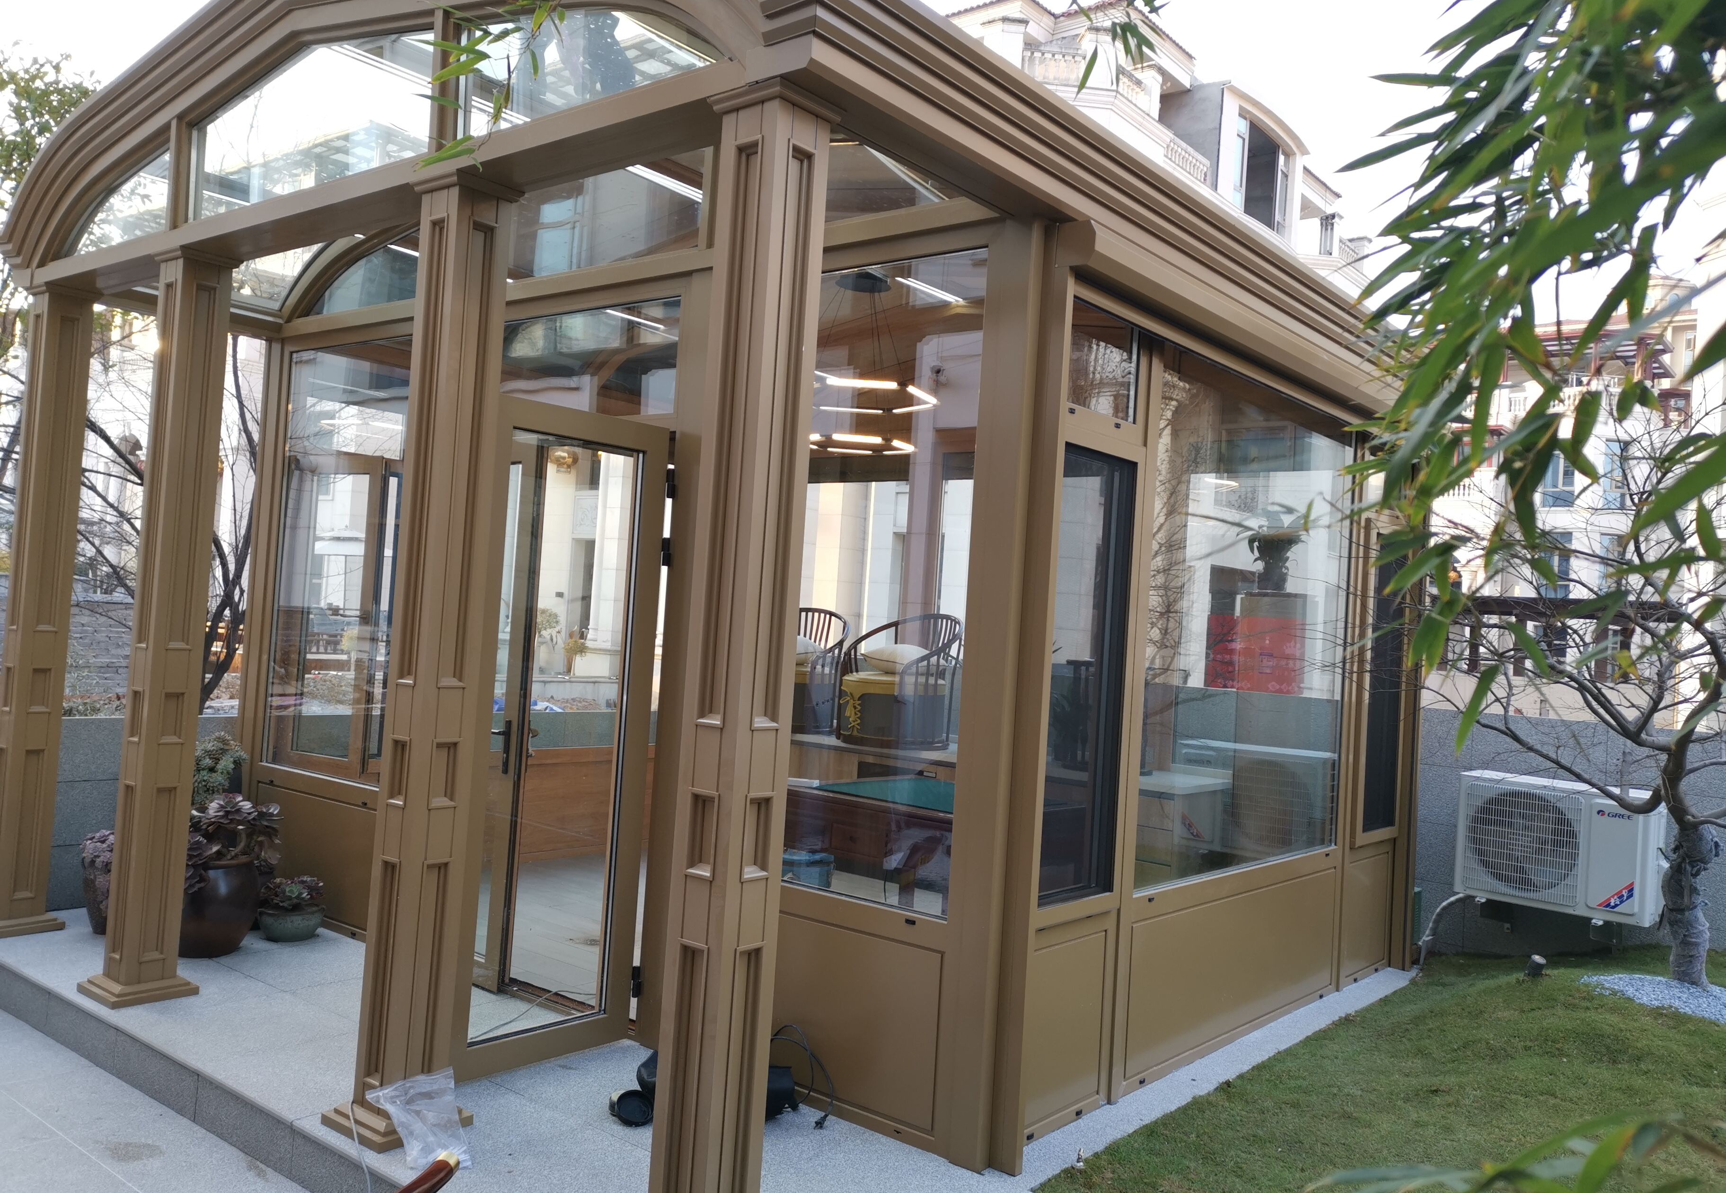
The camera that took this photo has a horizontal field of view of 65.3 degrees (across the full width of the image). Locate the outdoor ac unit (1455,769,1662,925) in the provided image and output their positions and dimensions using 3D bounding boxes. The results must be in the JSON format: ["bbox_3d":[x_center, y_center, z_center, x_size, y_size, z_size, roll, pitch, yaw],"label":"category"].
[{"bbox_3d":[3.291,1.177,6.358,0.840,0.576,0.345,2,-2,39],"label":"outdoor ac unit"}]

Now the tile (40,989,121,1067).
[{"bbox_3d":[-2.616,1.460,4.526,0.533,0.133,0.030,2,-2,39],"label":"tile"}]

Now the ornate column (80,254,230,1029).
[{"bbox_3d":[-2.473,0.106,4.788,0.291,2.599,0.291,2,-2,39],"label":"ornate column"}]

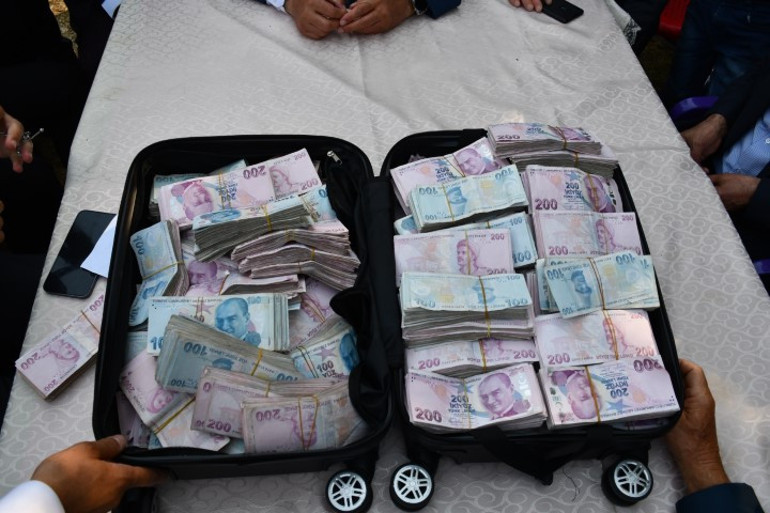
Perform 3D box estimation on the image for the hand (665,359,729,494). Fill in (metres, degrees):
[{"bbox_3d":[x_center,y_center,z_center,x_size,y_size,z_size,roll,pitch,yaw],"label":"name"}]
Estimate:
[{"bbox_3d":[0.382,0.213,0.720,0.078,0.080,0.165,5,59,2],"label":"hand"}]

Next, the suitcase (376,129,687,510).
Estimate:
[{"bbox_3d":[0.179,0.058,0.804,0.355,0.105,0.545,-2,59,-3],"label":"suitcase"}]

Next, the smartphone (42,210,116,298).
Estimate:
[{"bbox_3d":[-0.458,-0.005,0.882,0.072,0.008,0.147,7,59,3],"label":"smartphone"}]

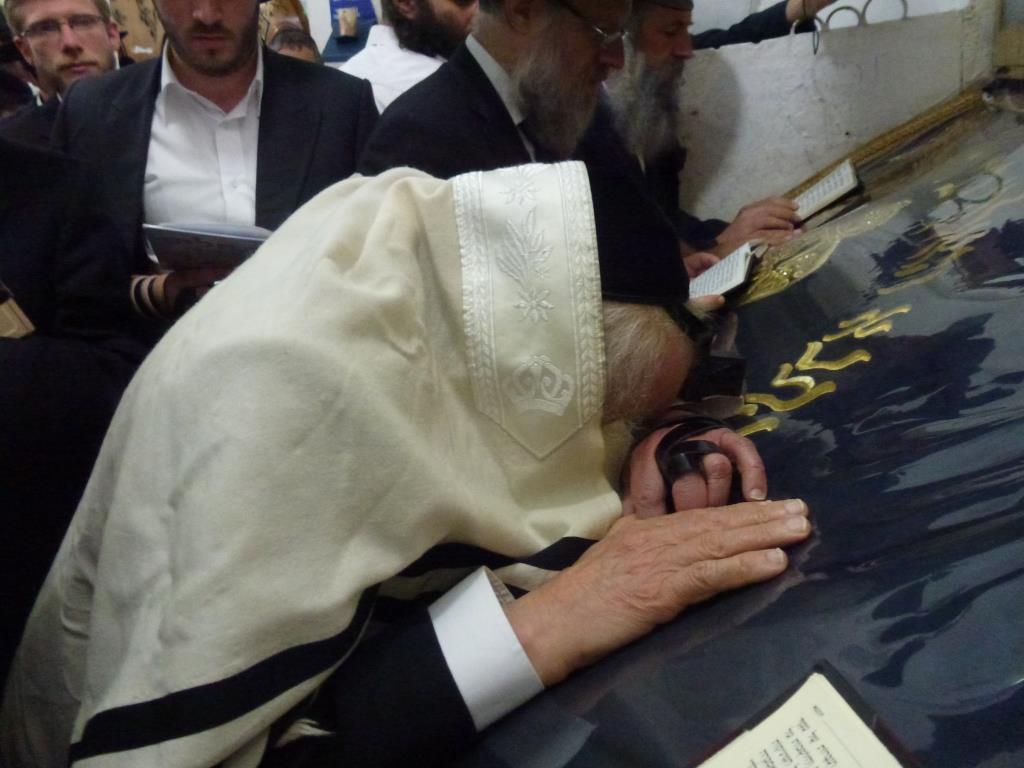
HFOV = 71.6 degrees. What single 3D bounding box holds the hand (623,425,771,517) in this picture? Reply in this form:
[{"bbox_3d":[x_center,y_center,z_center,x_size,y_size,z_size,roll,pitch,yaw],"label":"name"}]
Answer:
[{"bbox_3d":[0.134,0.064,0.520,0.115,0.075,0.090,-20,26,-23],"label":"hand"}]

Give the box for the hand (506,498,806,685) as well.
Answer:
[{"bbox_3d":[0.096,0.122,0.460,0.195,0.050,0.090,-23,41,-5],"label":"hand"}]

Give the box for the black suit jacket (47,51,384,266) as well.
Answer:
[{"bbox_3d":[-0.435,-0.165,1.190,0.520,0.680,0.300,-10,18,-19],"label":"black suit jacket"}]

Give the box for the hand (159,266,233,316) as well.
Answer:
[{"bbox_3d":[-0.415,-0.130,1.030,0.160,0.075,0.090,0,18,13],"label":"hand"}]

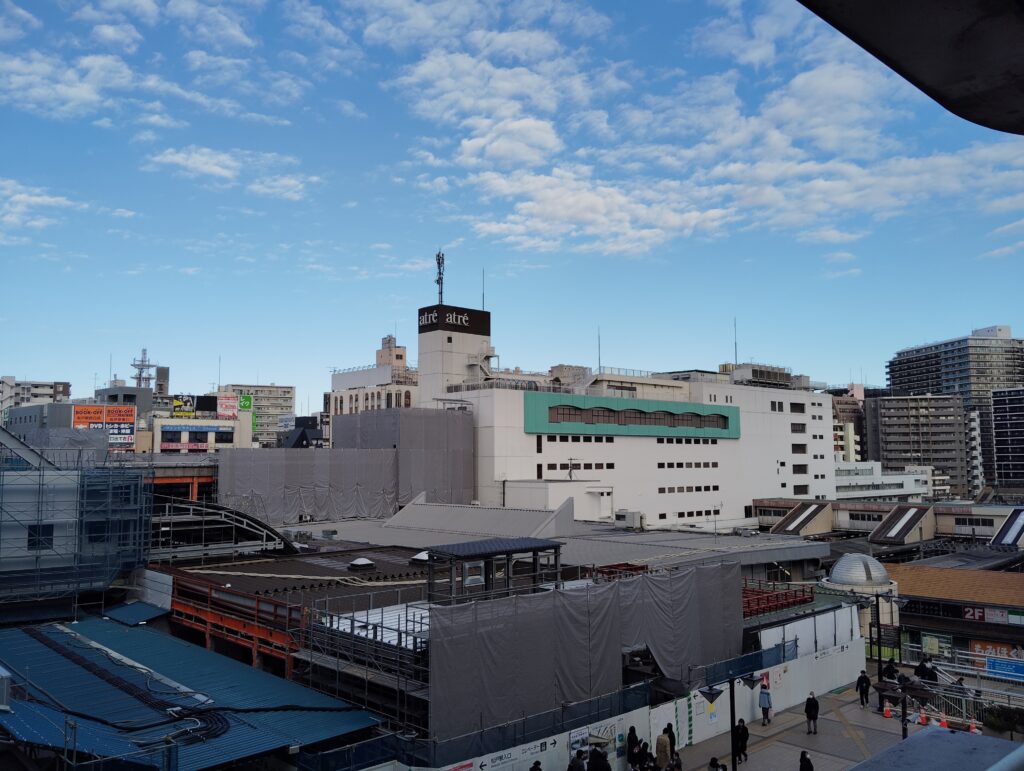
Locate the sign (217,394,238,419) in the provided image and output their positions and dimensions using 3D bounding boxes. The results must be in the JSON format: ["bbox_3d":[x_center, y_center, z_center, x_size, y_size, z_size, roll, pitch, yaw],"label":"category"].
[{"bbox_3d":[-58.942,4.515,172.308,4.500,4.682,0.500,2,-6,-25],"label":"sign"}]

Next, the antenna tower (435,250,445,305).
[{"bbox_3d":[-12.079,-18.091,139.165,1.500,9.288,1.500,-5,-7,42],"label":"antenna tower"}]

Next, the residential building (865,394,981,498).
[{"bbox_3d":[145.594,23.717,298.492,30.695,38.304,15.000,-1,-5,3],"label":"residential building"}]

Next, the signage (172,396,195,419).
[{"bbox_3d":[-67.935,4.308,172.331,4.700,4.475,0.500,2,-6,-27],"label":"signage"}]

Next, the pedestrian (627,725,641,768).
[{"bbox_3d":[4.440,13.311,30.333,0.500,1.630,0.360,-3,-6,23],"label":"pedestrian"}]

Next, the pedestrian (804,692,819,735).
[{"bbox_3d":[12.480,13.619,34.594,0.520,1.690,0.360,-2,-5,20],"label":"pedestrian"}]

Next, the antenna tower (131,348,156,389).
[{"bbox_3d":[-111.570,-4.940,251.487,6.600,12.352,6.600,1,-5,-17],"label":"antenna tower"}]

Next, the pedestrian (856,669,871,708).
[{"bbox_3d":[16.201,13.928,38.154,0.540,1.670,0.380,-2,-5,14],"label":"pedestrian"}]

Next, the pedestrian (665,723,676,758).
[{"bbox_3d":[5.862,13.330,30.681,0.480,1.640,0.340,-3,-6,23],"label":"pedestrian"}]

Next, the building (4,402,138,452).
[{"bbox_3d":[-92.951,18.001,176.724,23.500,26.530,15.000,1,-5,-19],"label":"building"}]

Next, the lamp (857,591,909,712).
[{"bbox_3d":[16.634,12.059,37.628,2.200,5.294,2.200,4,-7,-42],"label":"lamp"}]

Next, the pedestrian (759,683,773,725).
[{"bbox_3d":[10.934,13.738,35.726,0.500,1.670,0.380,-3,-6,30],"label":"pedestrian"}]

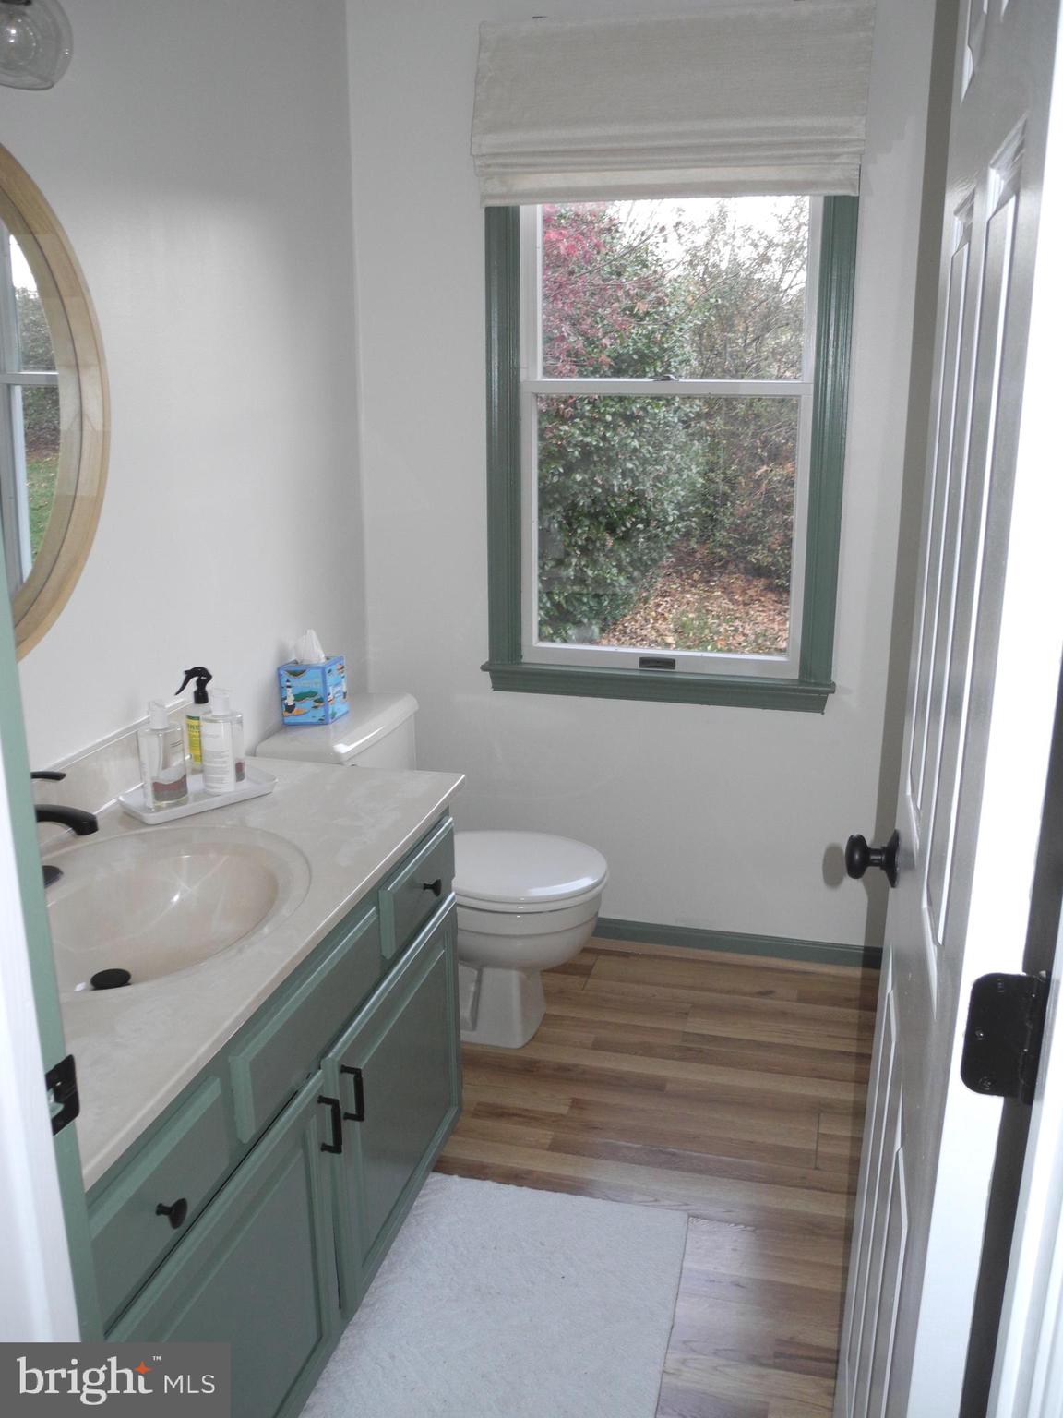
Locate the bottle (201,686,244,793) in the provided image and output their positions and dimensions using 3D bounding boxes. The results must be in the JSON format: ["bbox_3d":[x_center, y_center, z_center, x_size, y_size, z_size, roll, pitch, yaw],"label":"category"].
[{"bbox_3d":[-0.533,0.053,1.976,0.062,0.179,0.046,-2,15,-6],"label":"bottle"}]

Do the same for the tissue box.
[{"bbox_3d":[-0.501,-0.047,2.645,0.108,0.132,0.109,6,16,20],"label":"tissue box"}]

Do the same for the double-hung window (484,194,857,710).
[{"bbox_3d":[0.299,-0.727,2.699,0.892,1.473,0.055,4,16,14],"label":"double-hung window"}]

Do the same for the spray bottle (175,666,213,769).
[{"bbox_3d":[-0.613,0.016,2.093,0.086,0.189,0.060,-8,17,-26],"label":"spray bottle"}]

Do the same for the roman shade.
[{"bbox_3d":[0.291,-1.318,2.518,0.869,0.388,0.070,4,16,14],"label":"roman shade"}]

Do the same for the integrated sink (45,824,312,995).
[{"bbox_3d":[-0.540,0.327,1.589,0.446,0.137,0.560,4,16,14],"label":"integrated sink"}]

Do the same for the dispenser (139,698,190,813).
[{"bbox_3d":[-0.616,0.071,1.913,0.067,0.176,0.046,-8,17,-26],"label":"dispenser"}]

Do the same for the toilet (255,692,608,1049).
[{"bbox_3d":[-0.182,0.384,2.688,0.729,0.723,0.489,4,16,14],"label":"toilet"}]

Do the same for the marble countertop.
[{"bbox_3d":[-0.540,0.274,1.575,0.557,0.032,1.241,4,16,14],"label":"marble countertop"}]

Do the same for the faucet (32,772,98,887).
[{"bbox_3d":[-0.667,0.167,1.580,0.161,0.177,0.156,4,16,14],"label":"faucet"}]

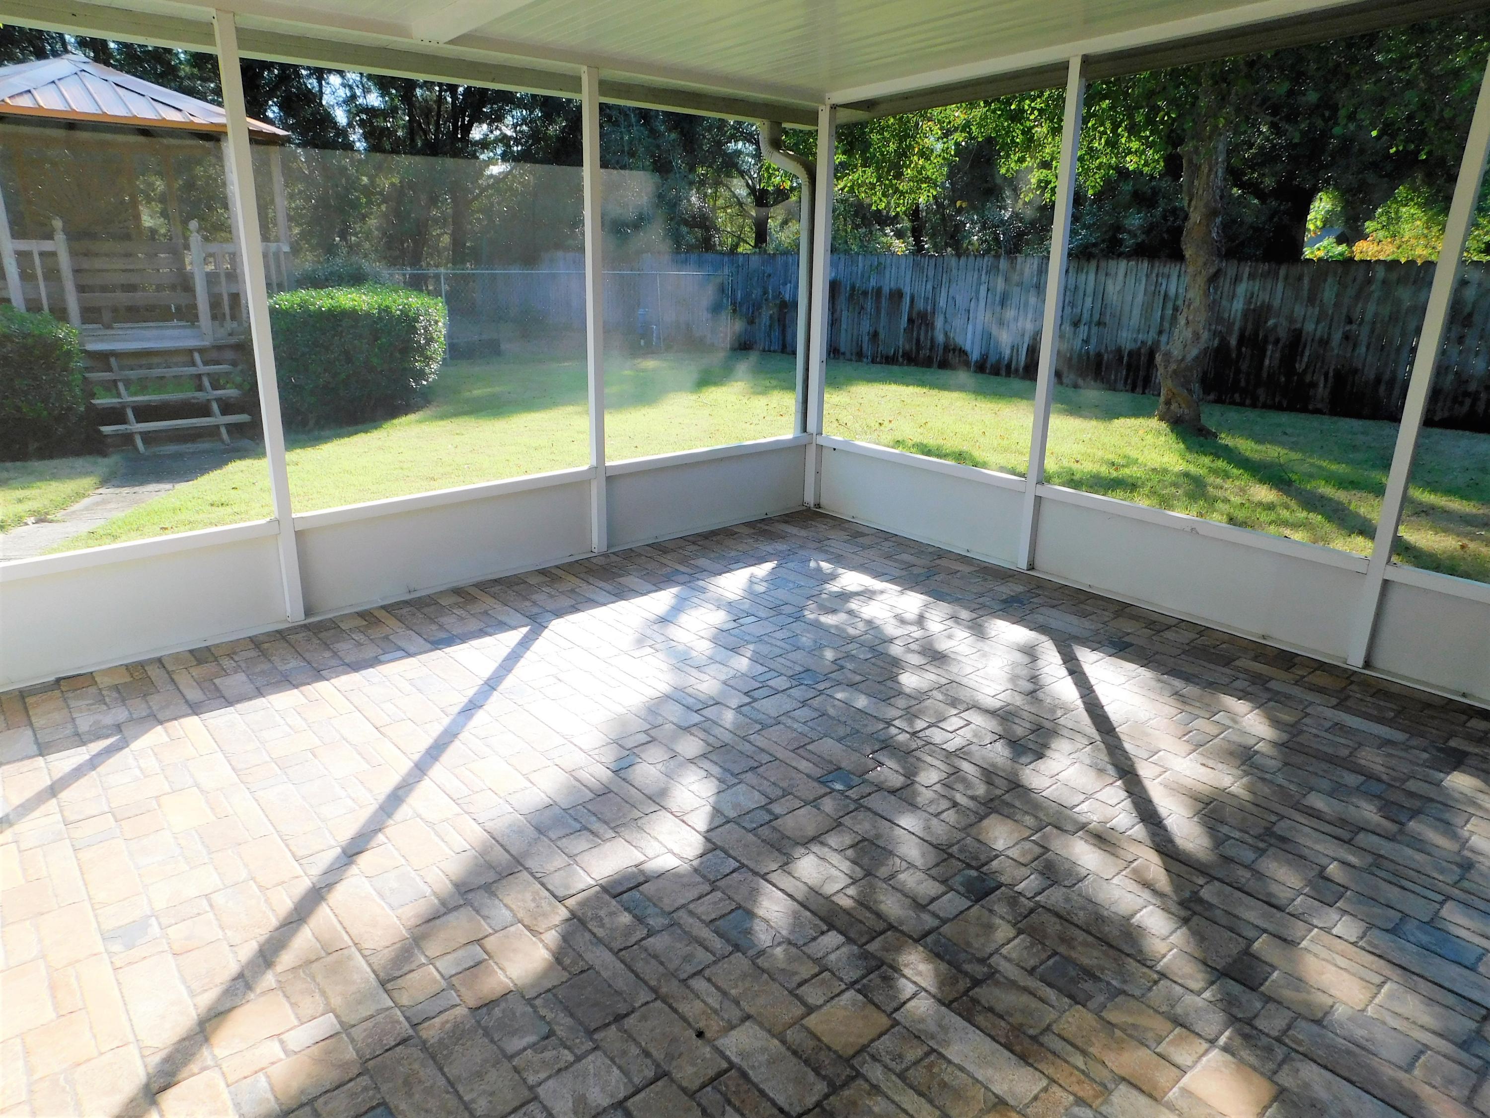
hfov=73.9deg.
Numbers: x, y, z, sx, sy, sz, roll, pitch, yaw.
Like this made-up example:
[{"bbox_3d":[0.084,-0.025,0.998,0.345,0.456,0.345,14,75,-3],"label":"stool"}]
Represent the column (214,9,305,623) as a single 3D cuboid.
[{"bbox_3d":[-1.754,-0.784,3.600,0.052,2.150,0.053,-14,24,-40],"label":"column"}]

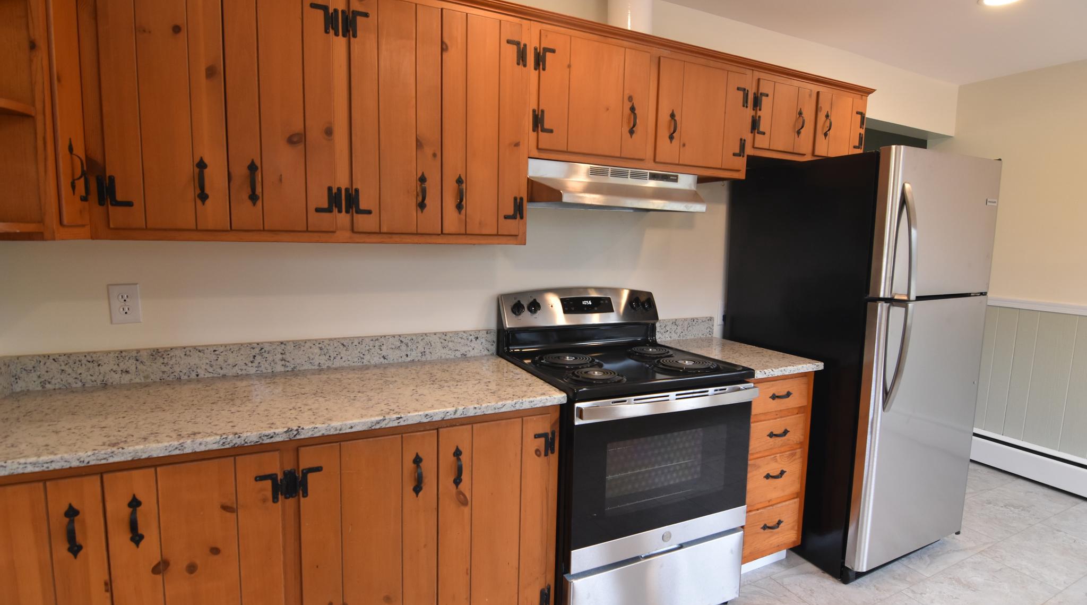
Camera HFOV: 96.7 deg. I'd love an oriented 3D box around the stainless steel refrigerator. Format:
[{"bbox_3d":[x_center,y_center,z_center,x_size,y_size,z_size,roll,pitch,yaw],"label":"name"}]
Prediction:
[{"bbox_3d":[1.466,0.244,2.347,0.742,1.770,0.835,-2,7,-24],"label":"stainless steel refrigerator"}]

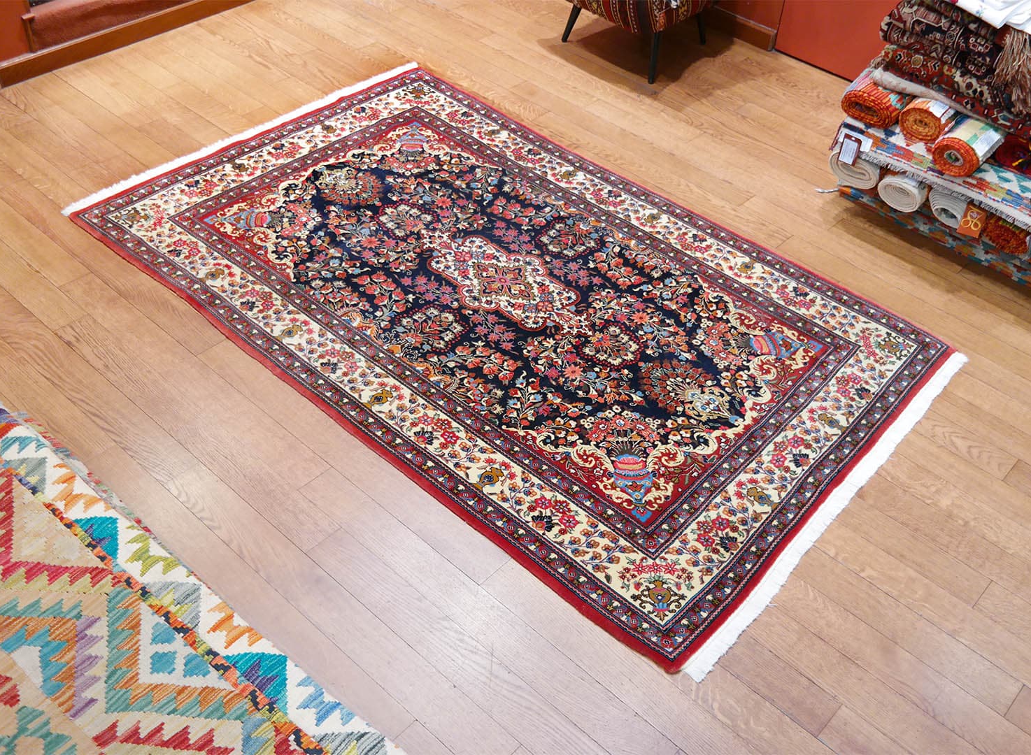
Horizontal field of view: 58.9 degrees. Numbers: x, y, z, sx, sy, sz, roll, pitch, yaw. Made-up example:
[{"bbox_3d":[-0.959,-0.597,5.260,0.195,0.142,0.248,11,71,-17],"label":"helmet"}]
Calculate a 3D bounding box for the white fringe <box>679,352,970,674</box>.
[{"bbox_3d":[0.741,0.246,2.019,0.046,0.015,1.252,35,52,26],"label":"white fringe"}]

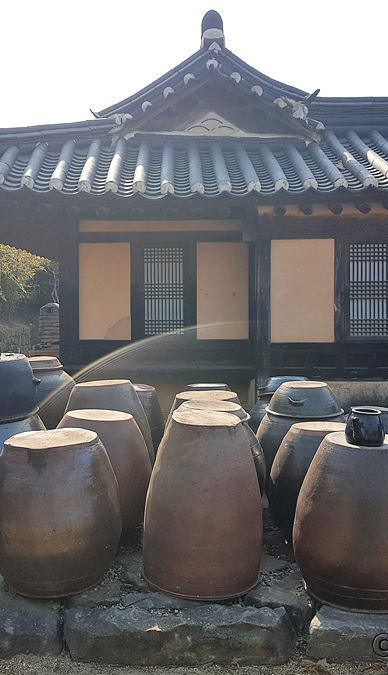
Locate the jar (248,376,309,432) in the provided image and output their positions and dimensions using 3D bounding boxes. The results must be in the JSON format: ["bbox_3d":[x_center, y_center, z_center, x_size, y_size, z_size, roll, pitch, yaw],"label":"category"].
[{"bbox_3d":[0.731,0.685,5.121,0.600,0.744,0.600,0,2,0],"label":"jar"}]

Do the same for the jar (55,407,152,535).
[{"bbox_3d":[-0.575,0.830,4.080,0.635,0.720,0.635,0,2,0],"label":"jar"}]

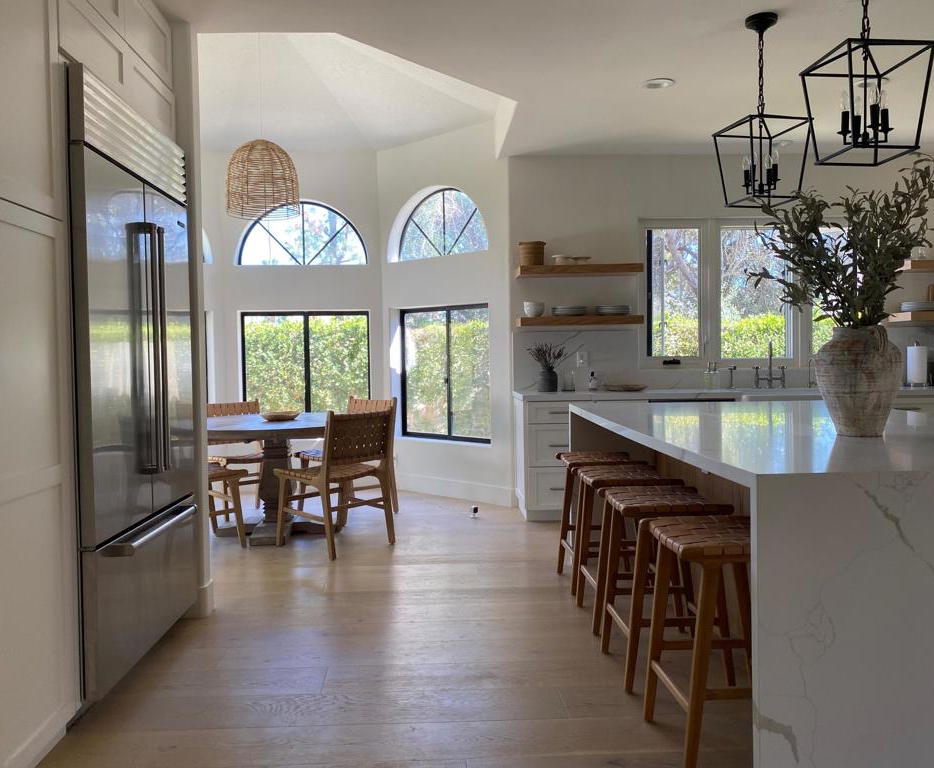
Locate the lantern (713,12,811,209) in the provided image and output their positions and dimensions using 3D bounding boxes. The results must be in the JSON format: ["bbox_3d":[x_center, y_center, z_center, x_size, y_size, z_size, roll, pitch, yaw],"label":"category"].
[{"bbox_3d":[1.387,-1.279,3.623,0.318,0.855,0.318,-1,2,-12],"label":"lantern"}]

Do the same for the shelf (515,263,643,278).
[{"bbox_3d":[0.857,-0.864,5.880,0.920,0.065,0.295,-1,2,-3],"label":"shelf"}]

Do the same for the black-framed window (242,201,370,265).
[{"bbox_3d":[-1.496,-1.375,7.035,1.190,0.585,0.100,-1,2,-3],"label":"black-framed window"}]

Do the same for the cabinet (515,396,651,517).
[{"bbox_3d":[0.850,0.527,5.870,0.910,0.900,0.610,-1,2,-3],"label":"cabinet"}]

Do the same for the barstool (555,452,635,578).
[{"bbox_3d":[0.701,0.706,3.973,0.420,0.654,0.420,-1,2,-3],"label":"barstool"}]

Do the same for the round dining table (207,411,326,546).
[{"bbox_3d":[-1.298,0.631,5.223,1.385,0.762,1.385,-1,2,-3],"label":"round dining table"}]

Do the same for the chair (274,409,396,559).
[{"bbox_3d":[-0.849,0.590,4.914,0.580,0.880,0.520,1,3,42],"label":"chair"}]

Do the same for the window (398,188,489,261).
[{"bbox_3d":[-0.176,-1.399,6.744,1.160,0.600,0.100,1,3,42],"label":"window"}]

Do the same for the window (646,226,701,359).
[{"bbox_3d":[1.639,-0.723,6.098,0.452,1.055,0.100,-1,2,-3],"label":"window"}]

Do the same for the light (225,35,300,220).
[{"bbox_3d":[-1.406,-1.802,5.259,0.500,1.300,0.500,-1,2,-3],"label":"light"}]

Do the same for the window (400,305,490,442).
[{"bbox_3d":[-0.160,-0.085,6.790,1.170,1.190,0.100,1,3,42],"label":"window"}]

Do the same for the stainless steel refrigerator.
[{"bbox_3d":[-1.538,0.025,3.026,0.660,2.130,1.050,-1,2,-3],"label":"stainless steel refrigerator"}]

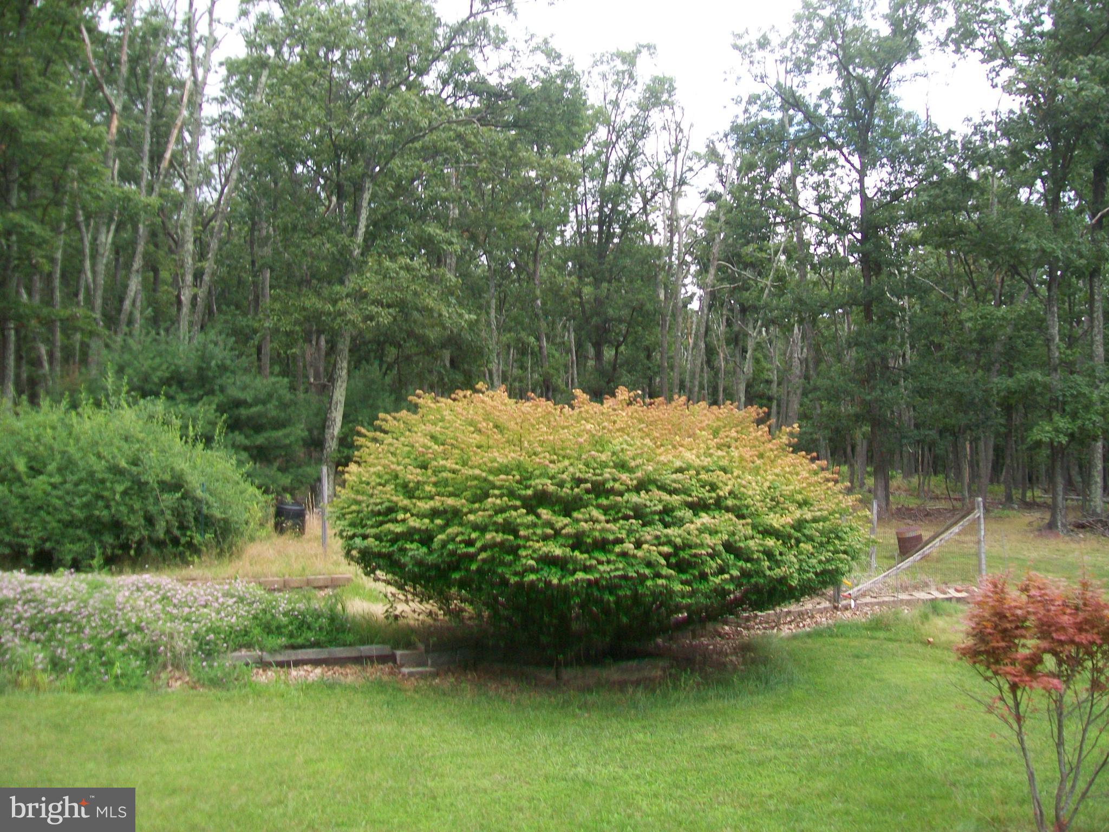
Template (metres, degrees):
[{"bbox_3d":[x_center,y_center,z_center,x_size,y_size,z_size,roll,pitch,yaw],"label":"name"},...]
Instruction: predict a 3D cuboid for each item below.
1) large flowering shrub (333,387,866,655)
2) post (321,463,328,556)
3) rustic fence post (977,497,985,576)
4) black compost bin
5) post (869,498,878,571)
[{"bbox_3d":[0.559,1.373,13.650,6.581,3.474,5.947,0,0,0],"label":"large flowering shrub"},{"bbox_3d":[-4.303,1.783,20.377,0.107,1.734,0.107,0,0,0],"label":"post"},{"bbox_3d":[7.494,2.227,19.110,0.122,1.672,0.122,0,0,0],"label":"rustic fence post"},{"bbox_3d":[-5.795,2.261,23.887,0.663,0.817,0.663,0,0,0],"label":"black compost bin"},{"bbox_3d":[6.144,2.309,20.962,0.102,1.467,0.102,0,0,0],"label":"post"}]

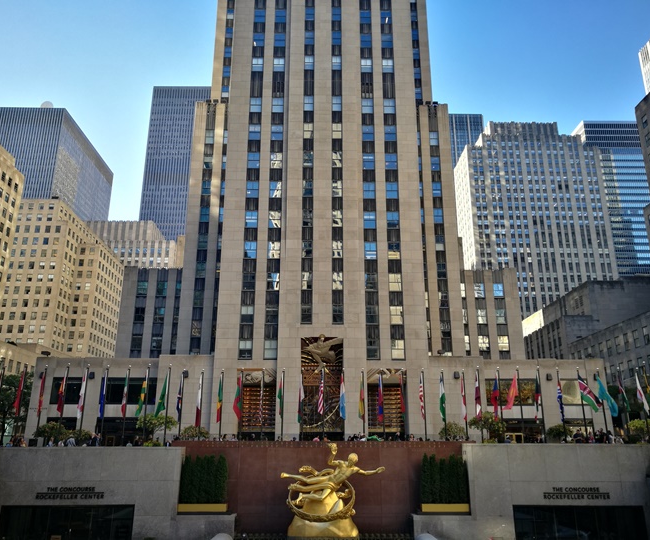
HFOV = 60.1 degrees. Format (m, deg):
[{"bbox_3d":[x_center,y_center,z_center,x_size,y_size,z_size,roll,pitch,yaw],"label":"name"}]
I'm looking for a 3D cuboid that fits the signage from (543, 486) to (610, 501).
[{"bbox_3d":[15.862,14.111,35.462,4.244,0.801,0.100,0,-17,-1],"label":"signage"}]

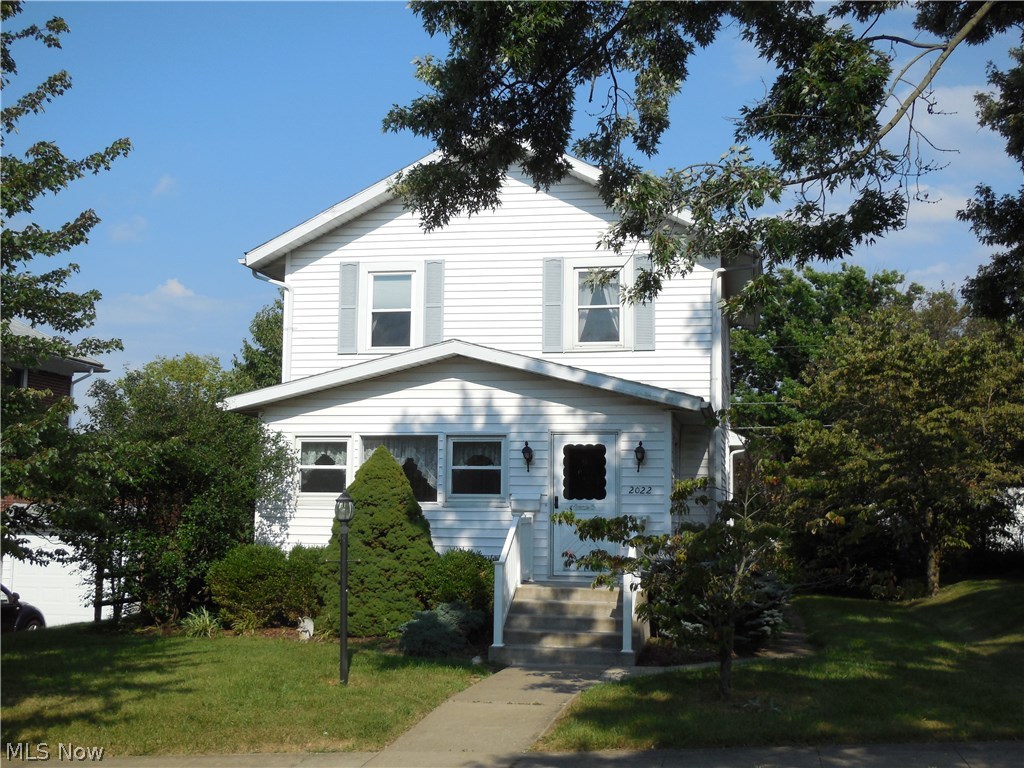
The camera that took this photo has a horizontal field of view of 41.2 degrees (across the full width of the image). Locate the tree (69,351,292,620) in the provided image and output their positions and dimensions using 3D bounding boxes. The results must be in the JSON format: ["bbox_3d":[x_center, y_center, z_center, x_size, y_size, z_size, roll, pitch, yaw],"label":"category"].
[{"bbox_3d":[-4.982,1.554,20.515,3.407,3.999,3.200,0,-6,10],"label":"tree"}]

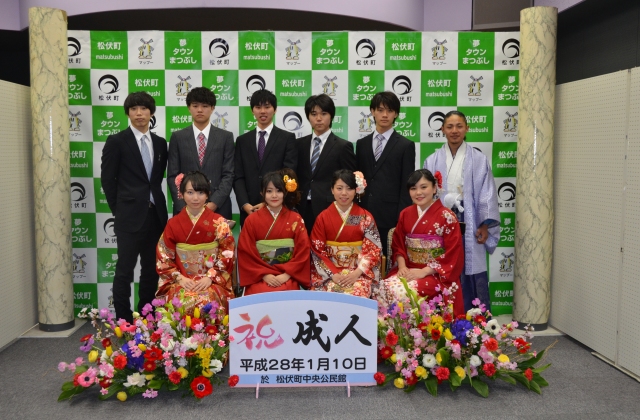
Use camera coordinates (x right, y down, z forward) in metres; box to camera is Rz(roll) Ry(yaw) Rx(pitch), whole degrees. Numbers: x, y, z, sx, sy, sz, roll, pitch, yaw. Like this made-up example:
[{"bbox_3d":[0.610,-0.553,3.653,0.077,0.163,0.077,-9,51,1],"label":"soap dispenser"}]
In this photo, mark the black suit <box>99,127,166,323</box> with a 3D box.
[{"bbox_3d":[-1.358,0.152,4.275,0.470,1.515,0.320,-3,5,-33],"label":"black suit"}]

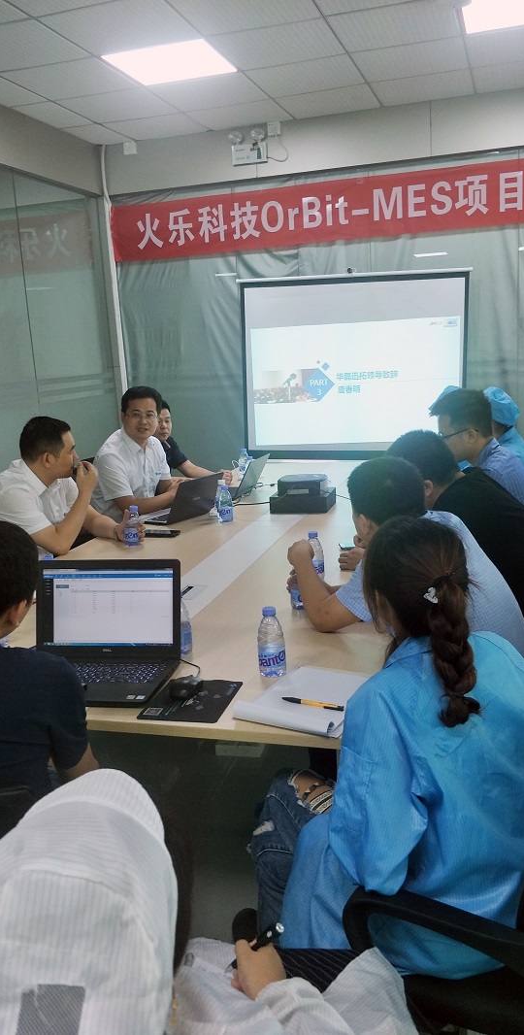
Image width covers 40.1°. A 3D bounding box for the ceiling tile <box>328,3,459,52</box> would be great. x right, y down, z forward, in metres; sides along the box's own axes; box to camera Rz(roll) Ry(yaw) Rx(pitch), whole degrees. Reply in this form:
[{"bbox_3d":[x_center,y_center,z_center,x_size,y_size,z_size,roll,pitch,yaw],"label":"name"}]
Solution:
[{"bbox_3d":[0.668,-2.431,3.536,0.600,0.015,0.570,3,15,19],"label":"ceiling tile"}]

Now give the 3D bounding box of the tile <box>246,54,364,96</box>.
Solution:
[{"bbox_3d":[0.260,-2.618,4.257,0.610,0.020,0.562,2,15,18],"label":"tile"}]

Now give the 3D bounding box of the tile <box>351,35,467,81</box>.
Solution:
[{"bbox_3d":[0.846,-2.593,4.064,0.610,0.020,0.562,2,15,18],"label":"tile"}]

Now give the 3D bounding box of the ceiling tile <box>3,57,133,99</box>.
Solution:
[{"bbox_3d":[-1.086,-2.528,4.138,0.610,0.020,0.562,2,15,18],"label":"ceiling tile"}]

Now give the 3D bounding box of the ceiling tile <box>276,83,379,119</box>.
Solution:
[{"bbox_3d":[0.427,-2.753,4.747,0.610,0.020,0.560,2,15,18],"label":"ceiling tile"}]

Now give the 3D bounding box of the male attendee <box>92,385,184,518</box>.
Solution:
[{"bbox_3d":[-0.548,0.056,3.281,0.680,1.290,0.530,9,18,36],"label":"male attendee"}]

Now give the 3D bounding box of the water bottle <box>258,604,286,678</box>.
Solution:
[{"bbox_3d":[0.021,0.274,1.614,0.064,0.162,0.064,-2,14,0],"label":"water bottle"}]

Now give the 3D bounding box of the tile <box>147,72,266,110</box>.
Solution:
[{"bbox_3d":[-0.327,-2.643,4.450,0.610,0.020,0.562,2,15,18],"label":"tile"}]

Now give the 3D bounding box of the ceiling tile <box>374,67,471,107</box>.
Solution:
[{"bbox_3d":[1.011,-2.719,4.561,0.600,0.020,0.585,3,16,18],"label":"ceiling tile"}]

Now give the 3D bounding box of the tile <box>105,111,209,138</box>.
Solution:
[{"bbox_3d":[-0.745,-2.791,5.117,0.600,0.015,0.550,3,15,19],"label":"tile"}]

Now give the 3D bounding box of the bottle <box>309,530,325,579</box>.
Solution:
[{"bbox_3d":[0.158,0.118,2.200,0.064,0.162,0.064,3,15,19],"label":"bottle"}]

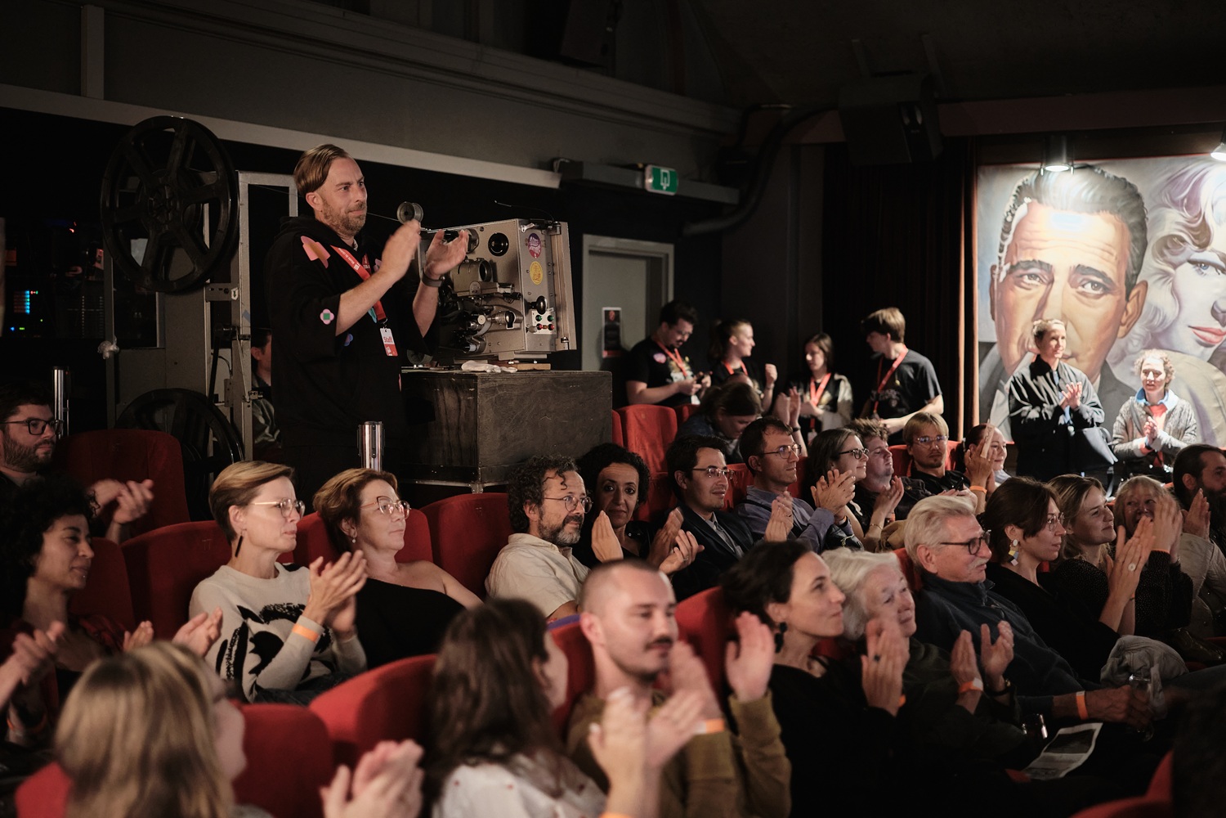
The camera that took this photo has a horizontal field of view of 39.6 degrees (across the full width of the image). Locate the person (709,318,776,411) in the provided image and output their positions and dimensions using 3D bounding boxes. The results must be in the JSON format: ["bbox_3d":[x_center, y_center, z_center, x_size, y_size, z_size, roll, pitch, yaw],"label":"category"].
[{"bbox_3d":[0.709,0.366,9.357,0.450,1.720,0.340,-2,3,-41],"label":"person"}]

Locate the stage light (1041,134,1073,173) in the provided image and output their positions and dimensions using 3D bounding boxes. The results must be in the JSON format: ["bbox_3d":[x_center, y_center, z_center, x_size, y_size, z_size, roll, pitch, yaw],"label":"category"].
[{"bbox_3d":[2.451,-1.412,9.400,0.170,0.230,0.170,1,2,27],"label":"stage light"}]

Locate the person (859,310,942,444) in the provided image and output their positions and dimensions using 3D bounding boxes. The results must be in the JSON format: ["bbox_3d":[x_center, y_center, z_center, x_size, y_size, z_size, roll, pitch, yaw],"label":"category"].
[{"bbox_3d":[1.441,0.368,8.751,0.490,1.770,0.370,2,3,41],"label":"person"}]

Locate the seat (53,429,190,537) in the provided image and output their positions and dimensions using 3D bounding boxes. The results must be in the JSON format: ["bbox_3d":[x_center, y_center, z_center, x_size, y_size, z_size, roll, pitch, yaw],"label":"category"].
[{"bbox_3d":[-1.369,0.565,5.171,0.620,1.000,0.550,1,2,32],"label":"seat"}]

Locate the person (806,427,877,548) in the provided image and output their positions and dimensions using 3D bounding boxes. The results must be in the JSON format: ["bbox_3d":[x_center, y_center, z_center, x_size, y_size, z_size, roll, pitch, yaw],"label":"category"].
[{"bbox_3d":[1.062,0.681,7.046,0.750,1.190,0.520,1,2,32],"label":"person"}]

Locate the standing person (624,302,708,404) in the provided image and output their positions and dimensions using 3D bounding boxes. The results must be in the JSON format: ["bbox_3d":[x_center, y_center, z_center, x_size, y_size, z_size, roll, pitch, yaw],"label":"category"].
[{"bbox_3d":[0.308,0.360,8.505,0.390,1.800,0.480,2,3,41],"label":"standing person"}]

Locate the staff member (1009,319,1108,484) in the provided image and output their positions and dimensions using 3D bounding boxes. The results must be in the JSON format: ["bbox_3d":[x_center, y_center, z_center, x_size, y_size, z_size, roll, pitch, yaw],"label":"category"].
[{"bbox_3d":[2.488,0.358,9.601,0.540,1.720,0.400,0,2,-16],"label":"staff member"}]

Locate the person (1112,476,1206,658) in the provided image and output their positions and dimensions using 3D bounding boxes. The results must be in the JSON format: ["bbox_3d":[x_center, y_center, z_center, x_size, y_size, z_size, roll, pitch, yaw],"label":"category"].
[{"bbox_3d":[2.026,0.843,6.007,0.550,1.190,0.750,-2,3,-41],"label":"person"}]

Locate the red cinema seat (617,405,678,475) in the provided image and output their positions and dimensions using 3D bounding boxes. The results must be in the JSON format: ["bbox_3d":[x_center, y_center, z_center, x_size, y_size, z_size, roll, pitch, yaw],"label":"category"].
[{"bbox_3d":[0.311,0.491,7.521,0.620,1.000,0.550,1,2,32],"label":"red cinema seat"}]

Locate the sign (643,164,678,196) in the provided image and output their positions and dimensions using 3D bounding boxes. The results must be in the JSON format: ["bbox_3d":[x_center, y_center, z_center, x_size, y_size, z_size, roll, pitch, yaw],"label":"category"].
[{"bbox_3d":[0.272,-1.264,9.400,0.060,0.155,0.300,1,2,32],"label":"sign"}]

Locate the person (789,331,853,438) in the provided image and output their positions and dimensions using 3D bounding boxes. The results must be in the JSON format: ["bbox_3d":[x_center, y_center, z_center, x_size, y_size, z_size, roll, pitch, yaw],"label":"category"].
[{"bbox_3d":[1.115,0.402,9.402,0.440,1.650,0.320,1,2,25],"label":"person"}]

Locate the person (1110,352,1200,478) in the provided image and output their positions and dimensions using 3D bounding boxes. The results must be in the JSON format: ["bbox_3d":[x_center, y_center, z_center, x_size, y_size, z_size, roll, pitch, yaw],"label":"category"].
[{"bbox_3d":[3.021,0.464,9.498,0.490,1.580,0.350,0,2,9],"label":"person"}]

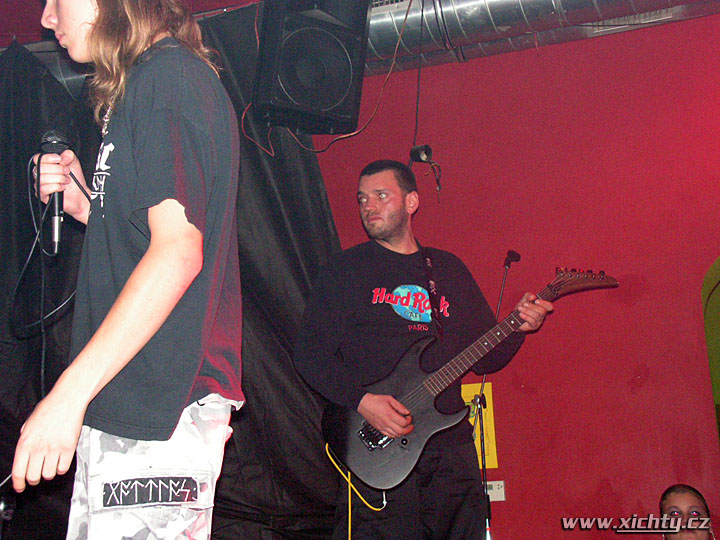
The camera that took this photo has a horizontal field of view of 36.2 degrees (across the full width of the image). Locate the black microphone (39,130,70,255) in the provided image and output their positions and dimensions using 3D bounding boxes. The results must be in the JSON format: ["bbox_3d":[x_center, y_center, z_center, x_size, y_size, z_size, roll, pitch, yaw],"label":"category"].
[{"bbox_3d":[-0.560,-0.143,2.030,0.052,0.228,0.052,-3,-8,-1],"label":"black microphone"}]

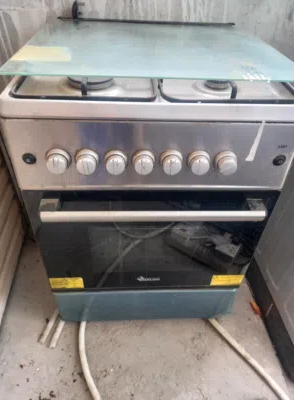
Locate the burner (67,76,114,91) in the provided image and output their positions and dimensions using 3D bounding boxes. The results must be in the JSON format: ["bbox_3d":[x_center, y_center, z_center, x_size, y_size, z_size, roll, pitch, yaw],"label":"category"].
[{"bbox_3d":[-0.126,-0.273,0.650,0.102,0.022,0.102,0,40,-3],"label":"burner"}]

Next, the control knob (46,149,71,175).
[{"bbox_3d":[-0.182,-0.076,0.589,0.046,0.046,0.031,0,40,-3],"label":"control knob"}]

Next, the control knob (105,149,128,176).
[{"bbox_3d":[-0.063,-0.075,0.596,0.046,0.046,0.031,0,40,-3],"label":"control knob"}]

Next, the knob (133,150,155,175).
[{"bbox_3d":[-0.006,-0.075,0.600,0.046,0.046,0.031,0,40,-3],"label":"knob"}]

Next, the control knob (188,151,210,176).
[{"bbox_3d":[0.112,-0.075,0.607,0.046,0.046,0.031,0,40,-3],"label":"control knob"}]

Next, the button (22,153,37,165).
[{"bbox_3d":[-0.243,-0.082,0.596,0.028,0.028,0.009,0,40,-3],"label":"button"}]

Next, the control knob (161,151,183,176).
[{"bbox_3d":[0.053,-0.075,0.603,0.046,0.046,0.031,0,40,-3],"label":"control knob"}]

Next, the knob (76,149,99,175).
[{"bbox_3d":[-0.122,-0.076,0.593,0.046,0.046,0.031,0,40,-3],"label":"knob"}]

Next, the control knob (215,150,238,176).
[{"bbox_3d":[0.170,-0.075,0.610,0.046,0.046,0.031,0,40,-3],"label":"control knob"}]

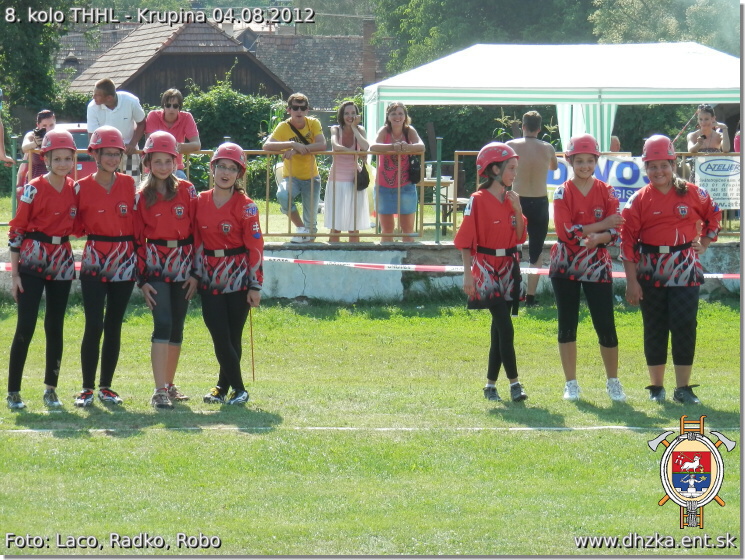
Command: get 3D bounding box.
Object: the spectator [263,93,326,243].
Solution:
[{"bbox_3d":[-0.754,-1.094,24.300,0.600,1.449,0.500,0,4,-3],"label":"spectator"}]

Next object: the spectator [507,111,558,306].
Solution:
[{"bbox_3d":[1.483,-0.667,23.300,0.520,1.818,0.360,0,4,3],"label":"spectator"}]

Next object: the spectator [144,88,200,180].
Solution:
[{"bbox_3d":[-2.040,-1.082,25.482,0.582,1.728,0.550,0,4,0],"label":"spectator"}]

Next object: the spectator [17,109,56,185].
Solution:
[{"bbox_3d":[-3.397,-0.991,25.488,0.480,1.504,0.500,0,4,-5],"label":"spectator"}]

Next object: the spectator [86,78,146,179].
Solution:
[{"bbox_3d":[-2.485,-1.148,24.300,0.580,1.614,0.520,1,4,12],"label":"spectator"}]

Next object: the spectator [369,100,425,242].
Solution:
[{"bbox_3d":[0.245,-1.016,25.487,0.561,1.575,0.480,0,4,0],"label":"spectator"}]

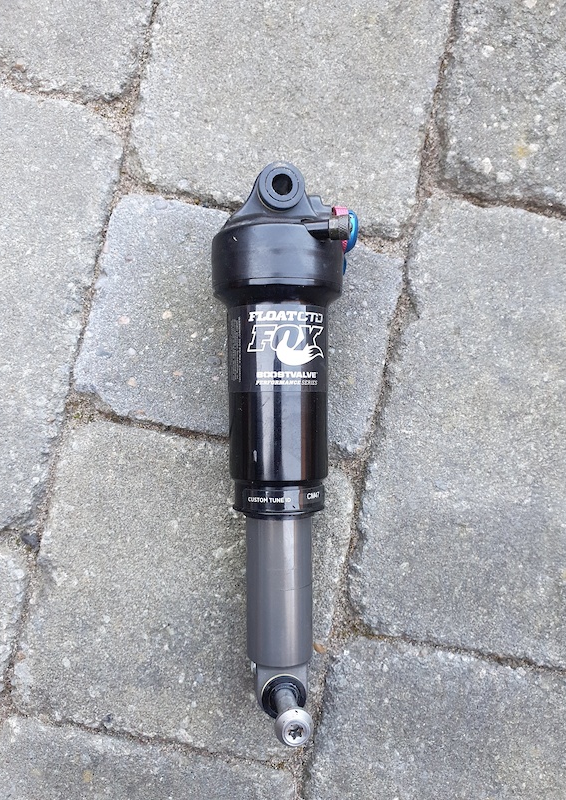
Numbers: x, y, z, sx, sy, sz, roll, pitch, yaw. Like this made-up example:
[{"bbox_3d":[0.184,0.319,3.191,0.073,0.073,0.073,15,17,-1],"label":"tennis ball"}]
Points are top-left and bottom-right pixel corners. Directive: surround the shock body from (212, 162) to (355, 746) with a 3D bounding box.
[{"bbox_3d":[0.003,0.015,0.238,0.060,0.061,0.216,-1,91,-10],"label":"shock body"}]

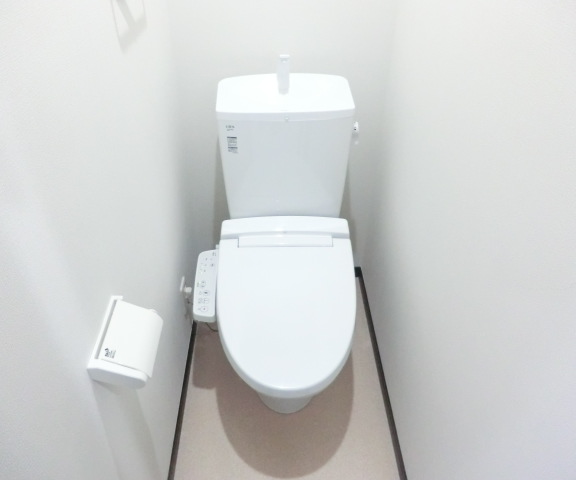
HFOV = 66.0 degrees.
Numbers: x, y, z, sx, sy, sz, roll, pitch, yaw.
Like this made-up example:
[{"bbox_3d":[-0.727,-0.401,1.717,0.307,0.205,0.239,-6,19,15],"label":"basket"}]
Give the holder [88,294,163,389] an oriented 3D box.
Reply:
[{"bbox_3d":[-0.299,0.191,0.839,0.093,0.089,0.158,-1,42,-1],"label":"holder"}]

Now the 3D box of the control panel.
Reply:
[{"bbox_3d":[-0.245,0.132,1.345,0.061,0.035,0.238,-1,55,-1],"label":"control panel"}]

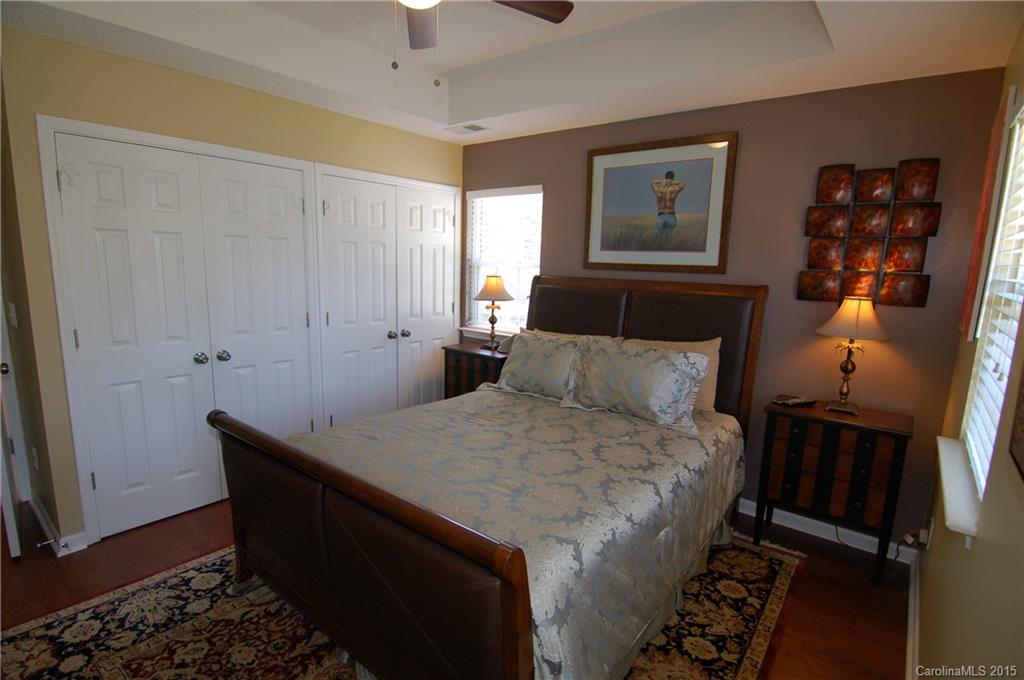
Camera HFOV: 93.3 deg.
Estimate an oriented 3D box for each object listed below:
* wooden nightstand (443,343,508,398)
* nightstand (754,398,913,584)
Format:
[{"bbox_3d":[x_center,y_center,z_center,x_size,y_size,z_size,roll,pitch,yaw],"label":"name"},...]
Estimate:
[{"bbox_3d":[-0.213,0.472,3.902,0.610,0.800,0.310,9,12,39],"label":"wooden nightstand"},{"bbox_3d":[1.650,0.752,2.530,0.595,0.780,0.295,9,12,39],"label":"nightstand"}]

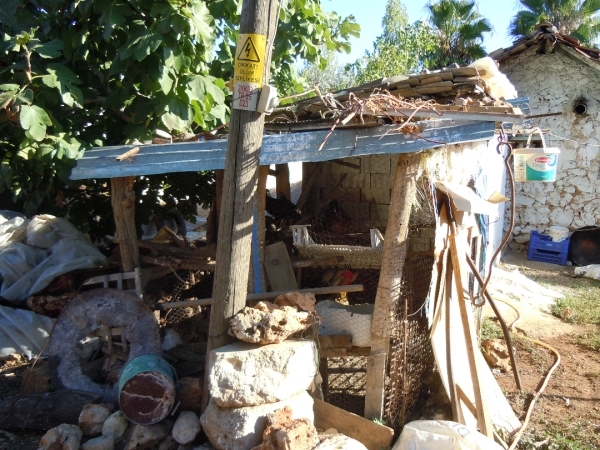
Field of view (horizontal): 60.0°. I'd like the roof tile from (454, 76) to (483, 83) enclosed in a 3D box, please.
[{"bbox_3d":[1.305,-1.133,4.050,0.220,0.040,0.250,-5,10,0],"label":"roof tile"}]

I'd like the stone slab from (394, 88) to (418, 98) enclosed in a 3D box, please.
[{"bbox_3d":[0.799,-0.986,3.900,0.170,0.050,0.200,-5,10,0],"label":"stone slab"}]

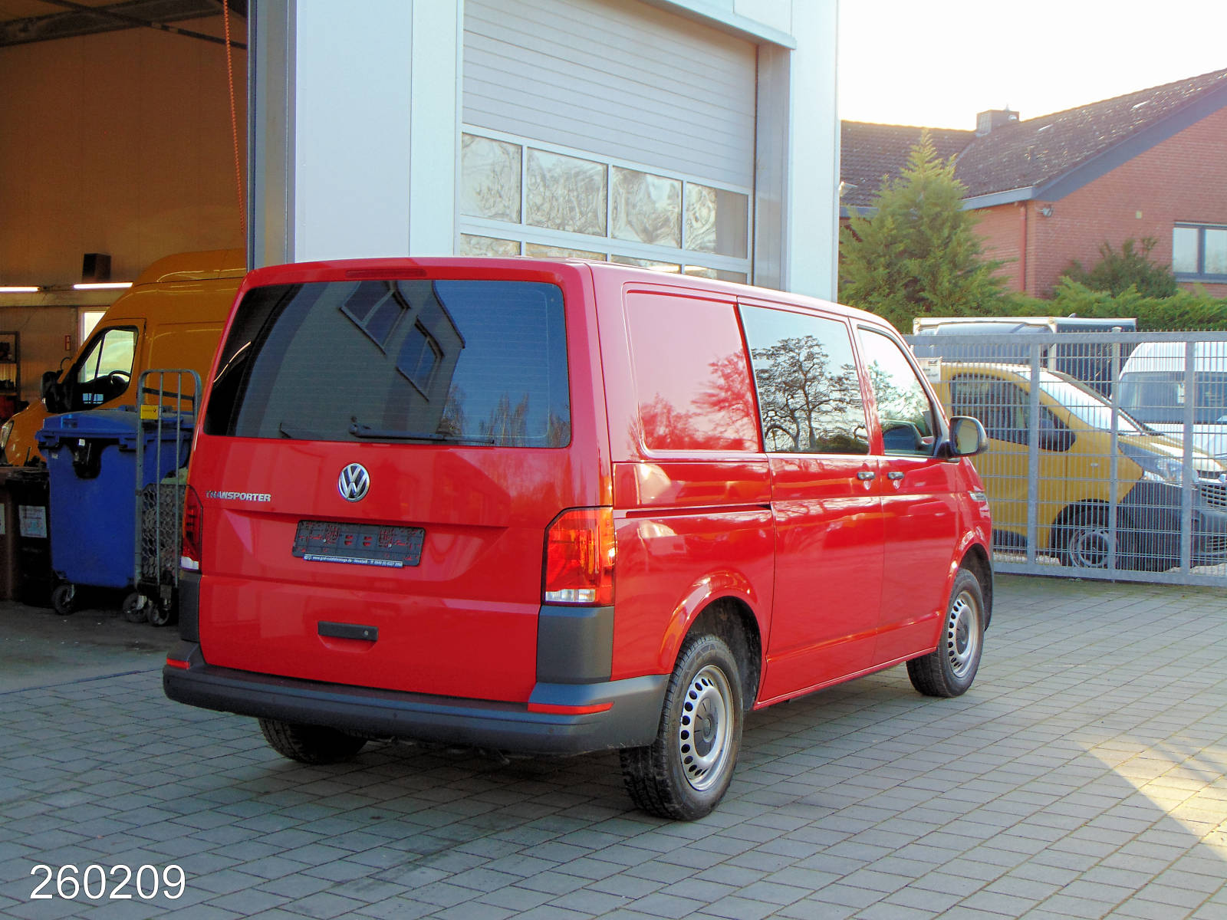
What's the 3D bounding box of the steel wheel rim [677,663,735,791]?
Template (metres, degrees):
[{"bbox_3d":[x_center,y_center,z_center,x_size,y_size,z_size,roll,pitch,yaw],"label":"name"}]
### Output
[{"bbox_3d":[0.290,0.969,6.439,0.140,0.450,0.450,2,3,29],"label":"steel wheel rim"}]

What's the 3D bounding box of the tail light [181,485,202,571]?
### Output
[{"bbox_3d":[-1.559,0.252,6.502,0.220,0.325,0.140,2,3,29],"label":"tail light"}]

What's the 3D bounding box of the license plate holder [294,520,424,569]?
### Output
[{"bbox_3d":[-0.873,0.281,6.030,0.530,0.125,0.025,2,-7,29],"label":"license plate holder"}]

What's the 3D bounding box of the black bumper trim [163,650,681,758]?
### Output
[{"bbox_3d":[-0.784,0.807,6.228,1.900,0.260,0.590,2,3,29],"label":"black bumper trim"}]

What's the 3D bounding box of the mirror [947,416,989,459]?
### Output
[{"bbox_3d":[1.708,-0.112,8.525,0.190,0.210,0.130,2,3,29],"label":"mirror"}]

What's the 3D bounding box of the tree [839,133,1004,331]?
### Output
[{"bbox_3d":[5.058,-2.447,29.000,3.100,5.800,3.100,2,3,29],"label":"tree"}]

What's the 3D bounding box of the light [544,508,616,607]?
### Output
[{"bbox_3d":[-0.107,0.310,5.701,0.220,0.325,0.140,2,3,29],"label":"light"}]

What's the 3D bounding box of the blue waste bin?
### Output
[{"bbox_3d":[-3.150,0.340,12.116,0.820,1.350,1.330,2,3,22],"label":"blue waste bin"}]

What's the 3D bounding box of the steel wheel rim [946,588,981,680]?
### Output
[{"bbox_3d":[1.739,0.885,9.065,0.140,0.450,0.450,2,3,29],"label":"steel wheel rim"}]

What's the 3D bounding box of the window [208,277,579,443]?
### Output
[{"bbox_3d":[-0.811,-0.339,6.098,1.550,0.560,0.100,2,-7,29],"label":"window"}]

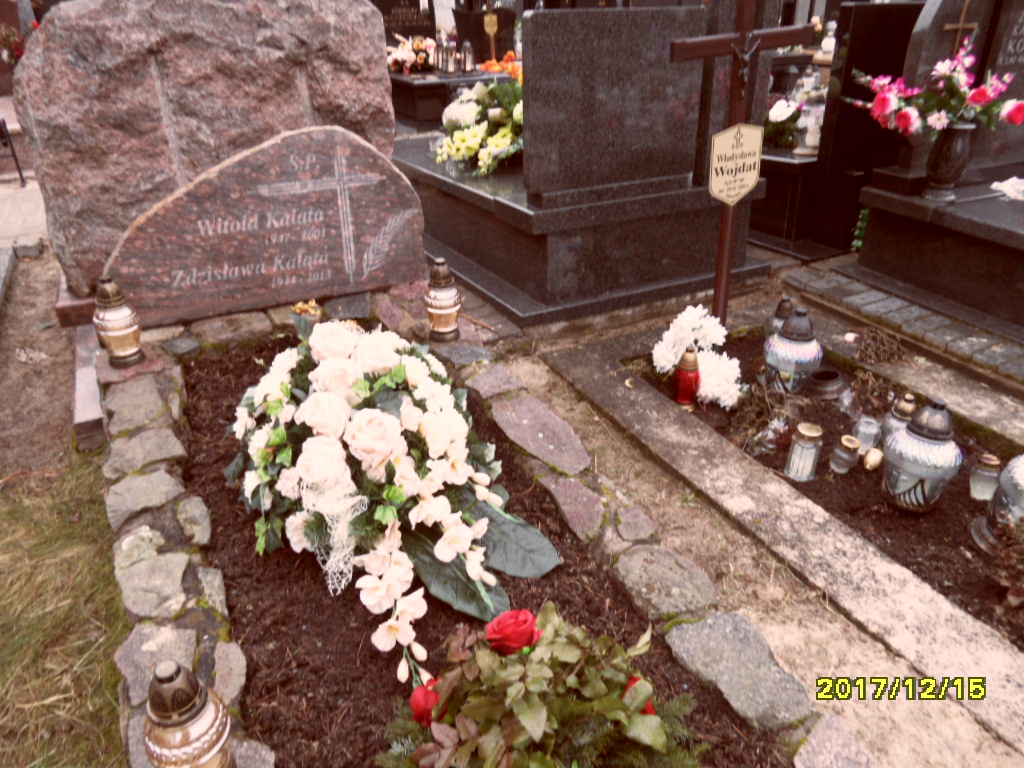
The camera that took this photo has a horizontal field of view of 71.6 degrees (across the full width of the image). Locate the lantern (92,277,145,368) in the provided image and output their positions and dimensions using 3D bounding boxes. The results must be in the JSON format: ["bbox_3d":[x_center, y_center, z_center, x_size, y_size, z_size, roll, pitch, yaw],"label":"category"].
[{"bbox_3d":[-1.355,-0.210,2.406,0.138,0.300,0.138,-14,28,-22],"label":"lantern"}]

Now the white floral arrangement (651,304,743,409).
[{"bbox_3d":[0.613,-0.091,2.360,0.300,0.270,0.260,-13,26,-19],"label":"white floral arrangement"}]

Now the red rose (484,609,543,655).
[{"bbox_3d":[0.002,0.377,1.080,0.085,0.070,0.085,-3,25,1],"label":"red rose"}]

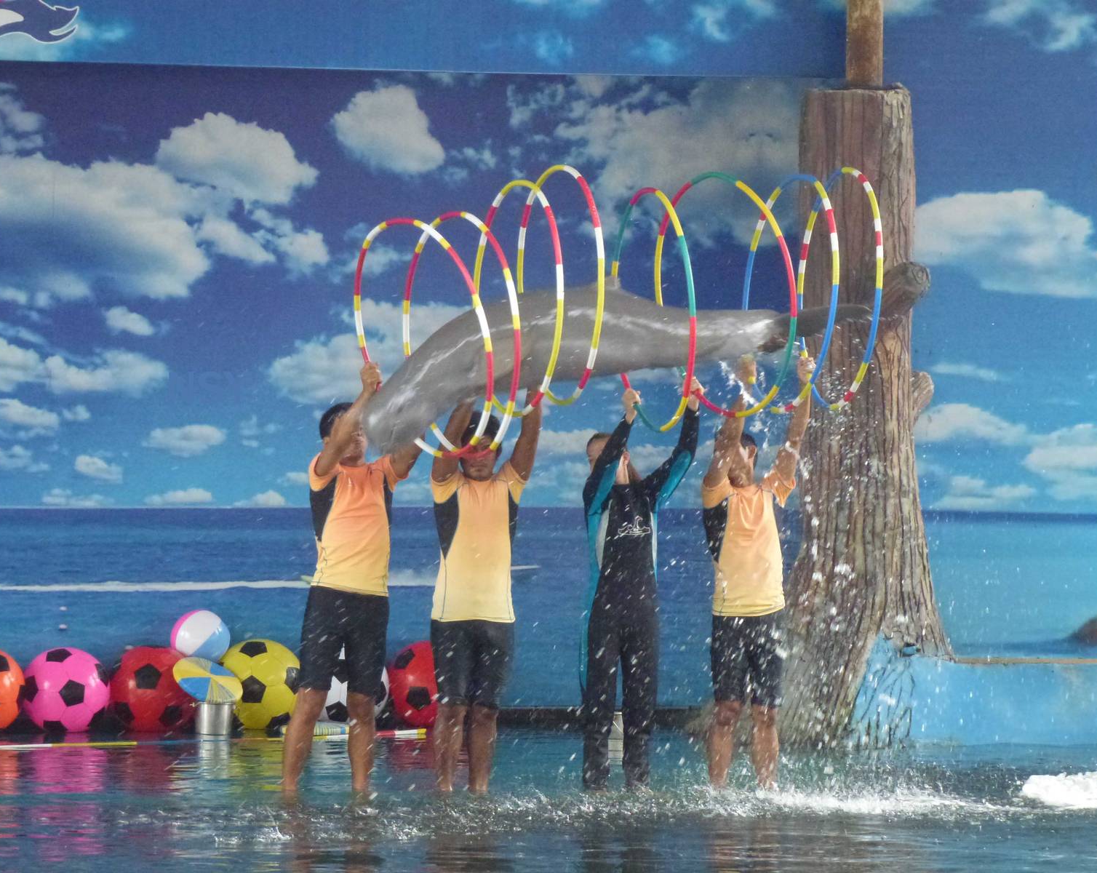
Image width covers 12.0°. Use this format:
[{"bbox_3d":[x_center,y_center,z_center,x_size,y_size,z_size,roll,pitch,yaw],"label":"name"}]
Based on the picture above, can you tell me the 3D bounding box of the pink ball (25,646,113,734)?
[{"bbox_3d":[-2.201,1.159,23.800,0.397,0.397,0.397,1,3,0],"label":"pink ball"}]

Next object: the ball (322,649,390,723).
[{"bbox_3d":[-0.931,1.133,24.100,0.391,0.391,0.391,1,3,0],"label":"ball"}]

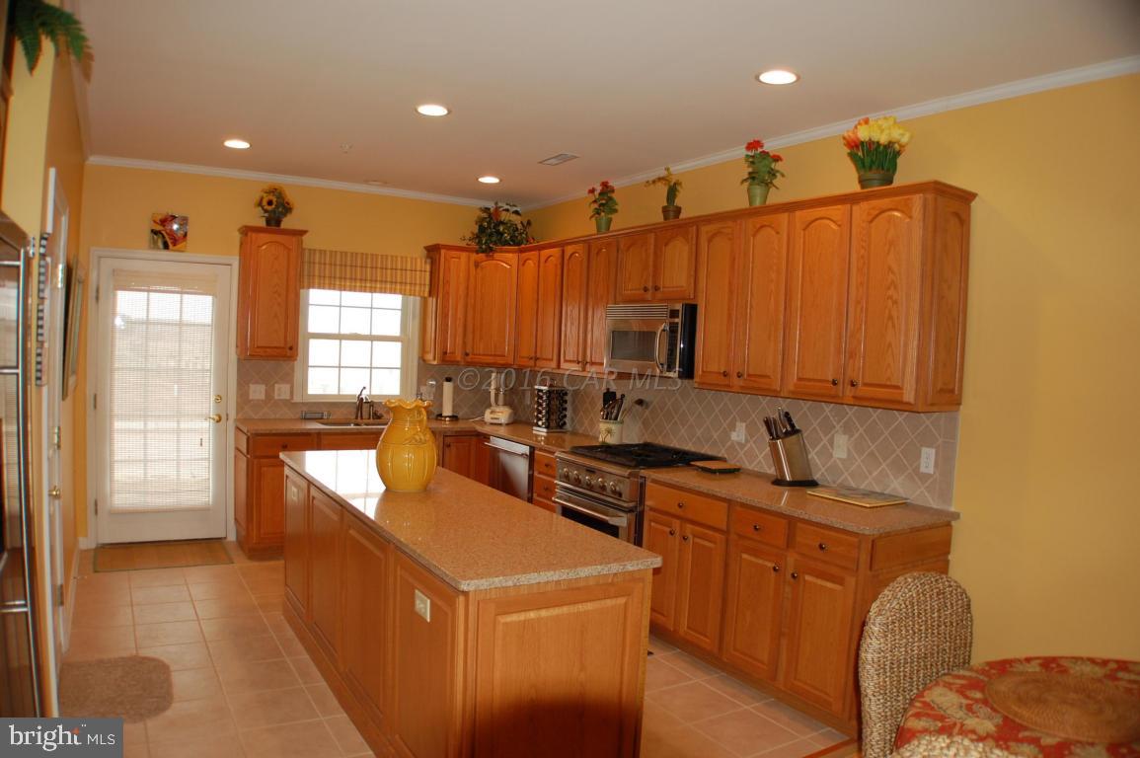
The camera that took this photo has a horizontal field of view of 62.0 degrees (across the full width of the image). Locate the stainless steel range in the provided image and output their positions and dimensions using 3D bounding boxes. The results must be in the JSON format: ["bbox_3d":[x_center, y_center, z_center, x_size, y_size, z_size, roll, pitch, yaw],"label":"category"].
[{"bbox_3d":[0.394,0.886,5.553,0.674,0.897,0.827,0,3,-33],"label":"stainless steel range"}]

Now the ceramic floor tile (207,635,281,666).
[{"bbox_3d":[-1.561,1.317,4.585,0.316,0.012,0.357,1,3,-25],"label":"ceramic floor tile"}]

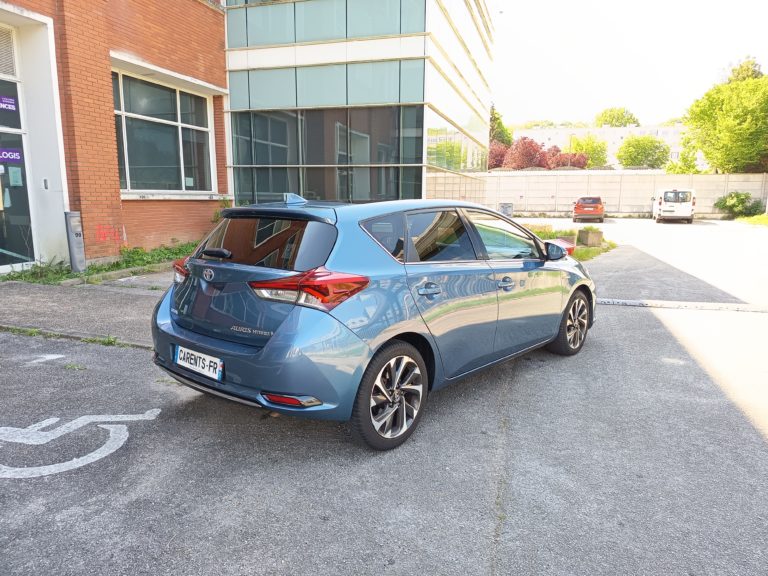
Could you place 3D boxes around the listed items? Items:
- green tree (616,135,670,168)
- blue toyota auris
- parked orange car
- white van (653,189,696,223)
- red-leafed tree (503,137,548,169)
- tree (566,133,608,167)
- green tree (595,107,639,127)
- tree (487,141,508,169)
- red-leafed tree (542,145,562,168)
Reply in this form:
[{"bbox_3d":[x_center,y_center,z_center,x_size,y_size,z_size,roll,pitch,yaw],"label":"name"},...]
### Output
[{"bbox_3d":[26.778,-11.673,55.671,5.010,8.370,5.010,5,10,26],"label":"green tree"},{"bbox_3d":[0.376,-0.035,4.599,1.790,1.480,4.330,9,12,41],"label":"blue toyota auris"},{"bbox_3d":[13.309,-5.135,34.704,1.820,1.630,4.350,4,10,21],"label":"parked orange car"},{"bbox_3d":[18.056,-5.095,33.195,1.940,1.970,4.850,4,10,23],"label":"white van"},{"bbox_3d":[14.060,-11.156,53.629,4.420,7.850,4.420,3,10,15],"label":"red-leafed tree"},{"bbox_3d":[21.650,-12.169,57.692,4.400,8.640,4.400,4,10,21],"label":"tree"},{"bbox_3d":[45.982,-25.772,106.611,8.310,20.100,8.310,4,10,23],"label":"green tree"},{"bbox_3d":[11.175,-10.986,53.600,2.730,7.490,2.730,2,9,12],"label":"tree"},{"bbox_3d":[17.268,-10.981,54.580,2.700,7.240,2.700,3,10,18],"label":"red-leafed tree"}]

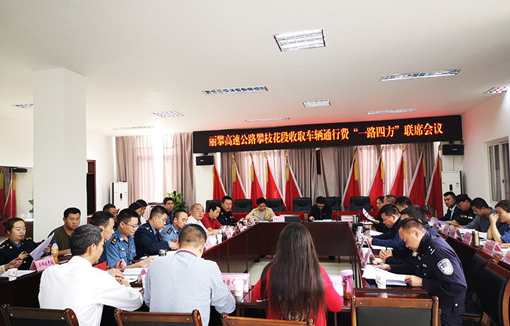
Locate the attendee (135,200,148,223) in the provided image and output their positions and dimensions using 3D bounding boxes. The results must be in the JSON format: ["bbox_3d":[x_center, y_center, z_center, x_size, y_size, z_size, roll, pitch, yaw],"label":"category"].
[{"bbox_3d":[-1.885,1.298,7.027,0.720,1.300,0.500,-3,-3,29],"label":"attendee"}]

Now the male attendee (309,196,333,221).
[{"bbox_3d":[1.292,1.220,7.570,0.520,1.190,0.720,-2,-3,12],"label":"male attendee"}]

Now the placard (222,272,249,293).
[{"bbox_3d":[-0.158,0.893,2.979,0.240,0.118,0.090,-2,-3,12],"label":"placard"}]

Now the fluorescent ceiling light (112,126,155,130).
[{"bbox_3d":[-3.558,-0.993,11.635,1.182,0.069,0.295,-2,-3,11],"label":"fluorescent ceiling light"}]

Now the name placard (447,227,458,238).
[{"bbox_3d":[2.623,0.919,5.165,0.090,0.105,0.210,-2,-3,6],"label":"name placard"}]

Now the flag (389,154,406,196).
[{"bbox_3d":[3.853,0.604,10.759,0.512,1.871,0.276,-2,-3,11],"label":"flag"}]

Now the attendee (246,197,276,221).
[{"bbox_3d":[0.142,1.326,8.142,0.580,1.230,0.700,-2,-3,12],"label":"attendee"}]

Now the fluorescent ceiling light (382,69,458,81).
[{"bbox_3d":[2.880,-1.553,6.938,1.220,0.070,0.330,-2,-3,12],"label":"fluorescent ceiling light"}]

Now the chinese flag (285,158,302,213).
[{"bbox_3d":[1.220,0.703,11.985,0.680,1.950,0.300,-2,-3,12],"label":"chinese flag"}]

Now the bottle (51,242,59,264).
[{"bbox_3d":[-1.873,0.846,3.723,0.066,0.230,0.066,-2,-3,12],"label":"bottle"}]

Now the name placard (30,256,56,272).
[{"bbox_3d":[-1.921,0.907,3.601,0.085,0.100,0.200,-2,-3,12],"label":"name placard"}]

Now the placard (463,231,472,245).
[{"bbox_3d":[2.551,0.904,4.749,0.089,0.108,0.217,-2,-3,11],"label":"placard"}]

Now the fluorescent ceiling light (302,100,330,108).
[{"bbox_3d":[1.447,-1.393,9.249,0.620,0.070,0.620,-2,-3,12],"label":"fluorescent ceiling light"}]

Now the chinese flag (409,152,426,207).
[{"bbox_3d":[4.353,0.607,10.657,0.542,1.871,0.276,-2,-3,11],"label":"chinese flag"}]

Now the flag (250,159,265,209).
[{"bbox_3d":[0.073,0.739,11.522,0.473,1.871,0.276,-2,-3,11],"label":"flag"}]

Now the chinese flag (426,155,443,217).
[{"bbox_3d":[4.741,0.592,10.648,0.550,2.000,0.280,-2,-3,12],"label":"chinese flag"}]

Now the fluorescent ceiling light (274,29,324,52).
[{"bbox_3d":[0.584,-1.581,5.074,0.620,0.070,0.620,-2,-3,12],"label":"fluorescent ceiling light"}]

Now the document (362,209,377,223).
[{"bbox_3d":[1.654,0.756,5.606,0.040,0.290,0.210,-46,5,12],"label":"document"}]

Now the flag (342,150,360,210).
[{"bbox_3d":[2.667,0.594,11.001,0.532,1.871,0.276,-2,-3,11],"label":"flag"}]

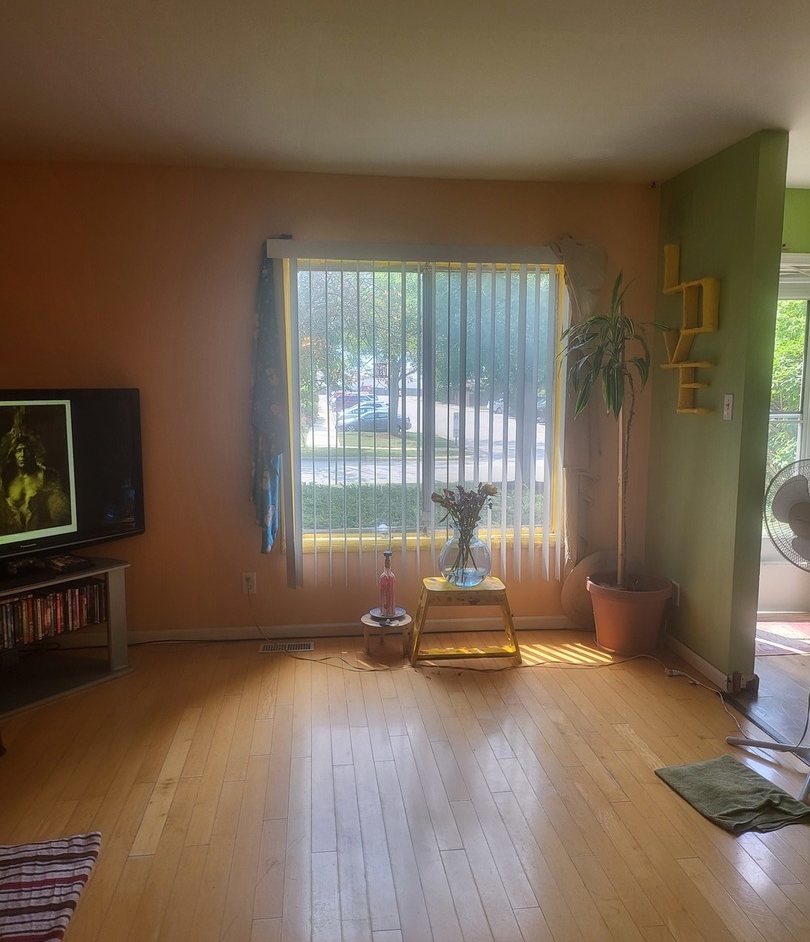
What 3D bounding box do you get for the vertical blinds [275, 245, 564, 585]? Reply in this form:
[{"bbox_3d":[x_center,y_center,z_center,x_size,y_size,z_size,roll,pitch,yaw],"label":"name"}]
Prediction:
[{"bbox_3d":[0.076,-0.263,3.917,1.530,1.760,0.120,-1,7,-7],"label":"vertical blinds"}]

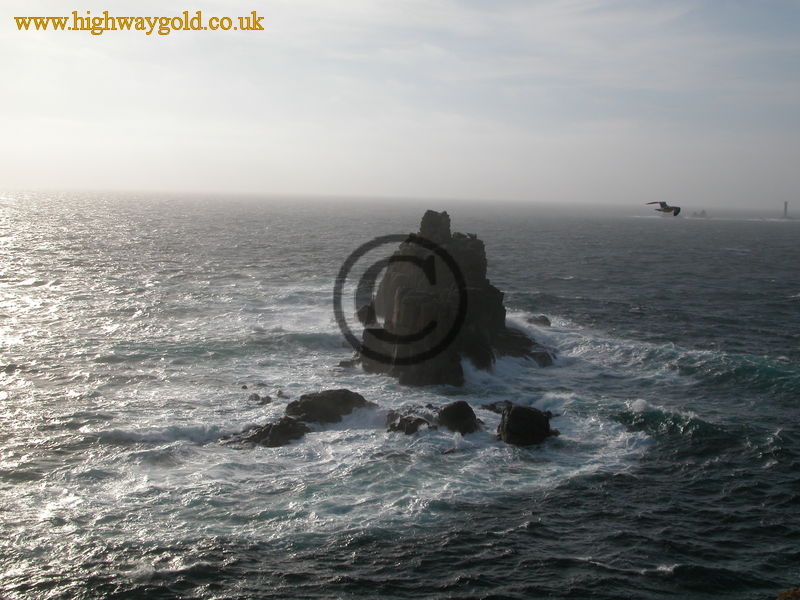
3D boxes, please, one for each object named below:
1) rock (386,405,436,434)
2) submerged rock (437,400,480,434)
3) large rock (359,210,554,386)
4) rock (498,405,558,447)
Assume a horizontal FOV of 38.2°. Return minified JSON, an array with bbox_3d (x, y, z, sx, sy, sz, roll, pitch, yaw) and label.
[{"bbox_3d":[1.720,17.160,165.890,7.100,3.300,6.000,2,5,1],"label":"rock"},{"bbox_3d":[8.530,16.830,166.730,5.600,4.200,5.000,2,5,3],"label":"submerged rock"},{"bbox_3d":[12.052,-1.735,238.809,40.000,32.500,38.000,2,5,0],"label":"large rock"},{"bbox_3d":[17.840,17.330,160.620,8.400,4.900,6.200,2,5,7],"label":"rock"}]

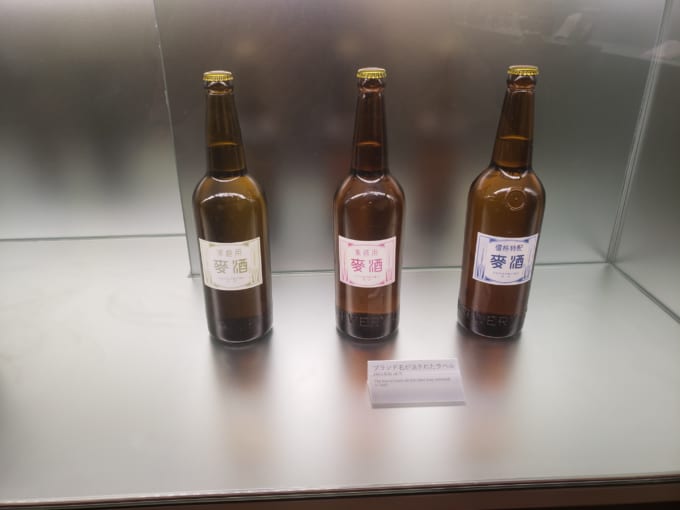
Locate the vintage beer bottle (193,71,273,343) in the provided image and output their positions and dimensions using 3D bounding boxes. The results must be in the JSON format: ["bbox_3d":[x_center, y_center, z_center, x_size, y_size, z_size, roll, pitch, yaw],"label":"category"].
[{"bbox_3d":[-0.116,-0.047,0.549,0.077,0.286,0.077,-2,24,-4],"label":"vintage beer bottle"}]

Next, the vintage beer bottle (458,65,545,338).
[{"bbox_3d":[0.179,-0.051,0.552,0.077,0.286,0.077,4,25,9],"label":"vintage beer bottle"}]

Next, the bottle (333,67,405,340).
[{"bbox_3d":[0.032,-0.050,0.554,0.077,0.286,0.077,2,24,5],"label":"bottle"}]

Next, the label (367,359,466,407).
[{"bbox_3d":[0.073,0.122,0.489,0.088,0.025,0.039,-1,24,-2],"label":"label"}]

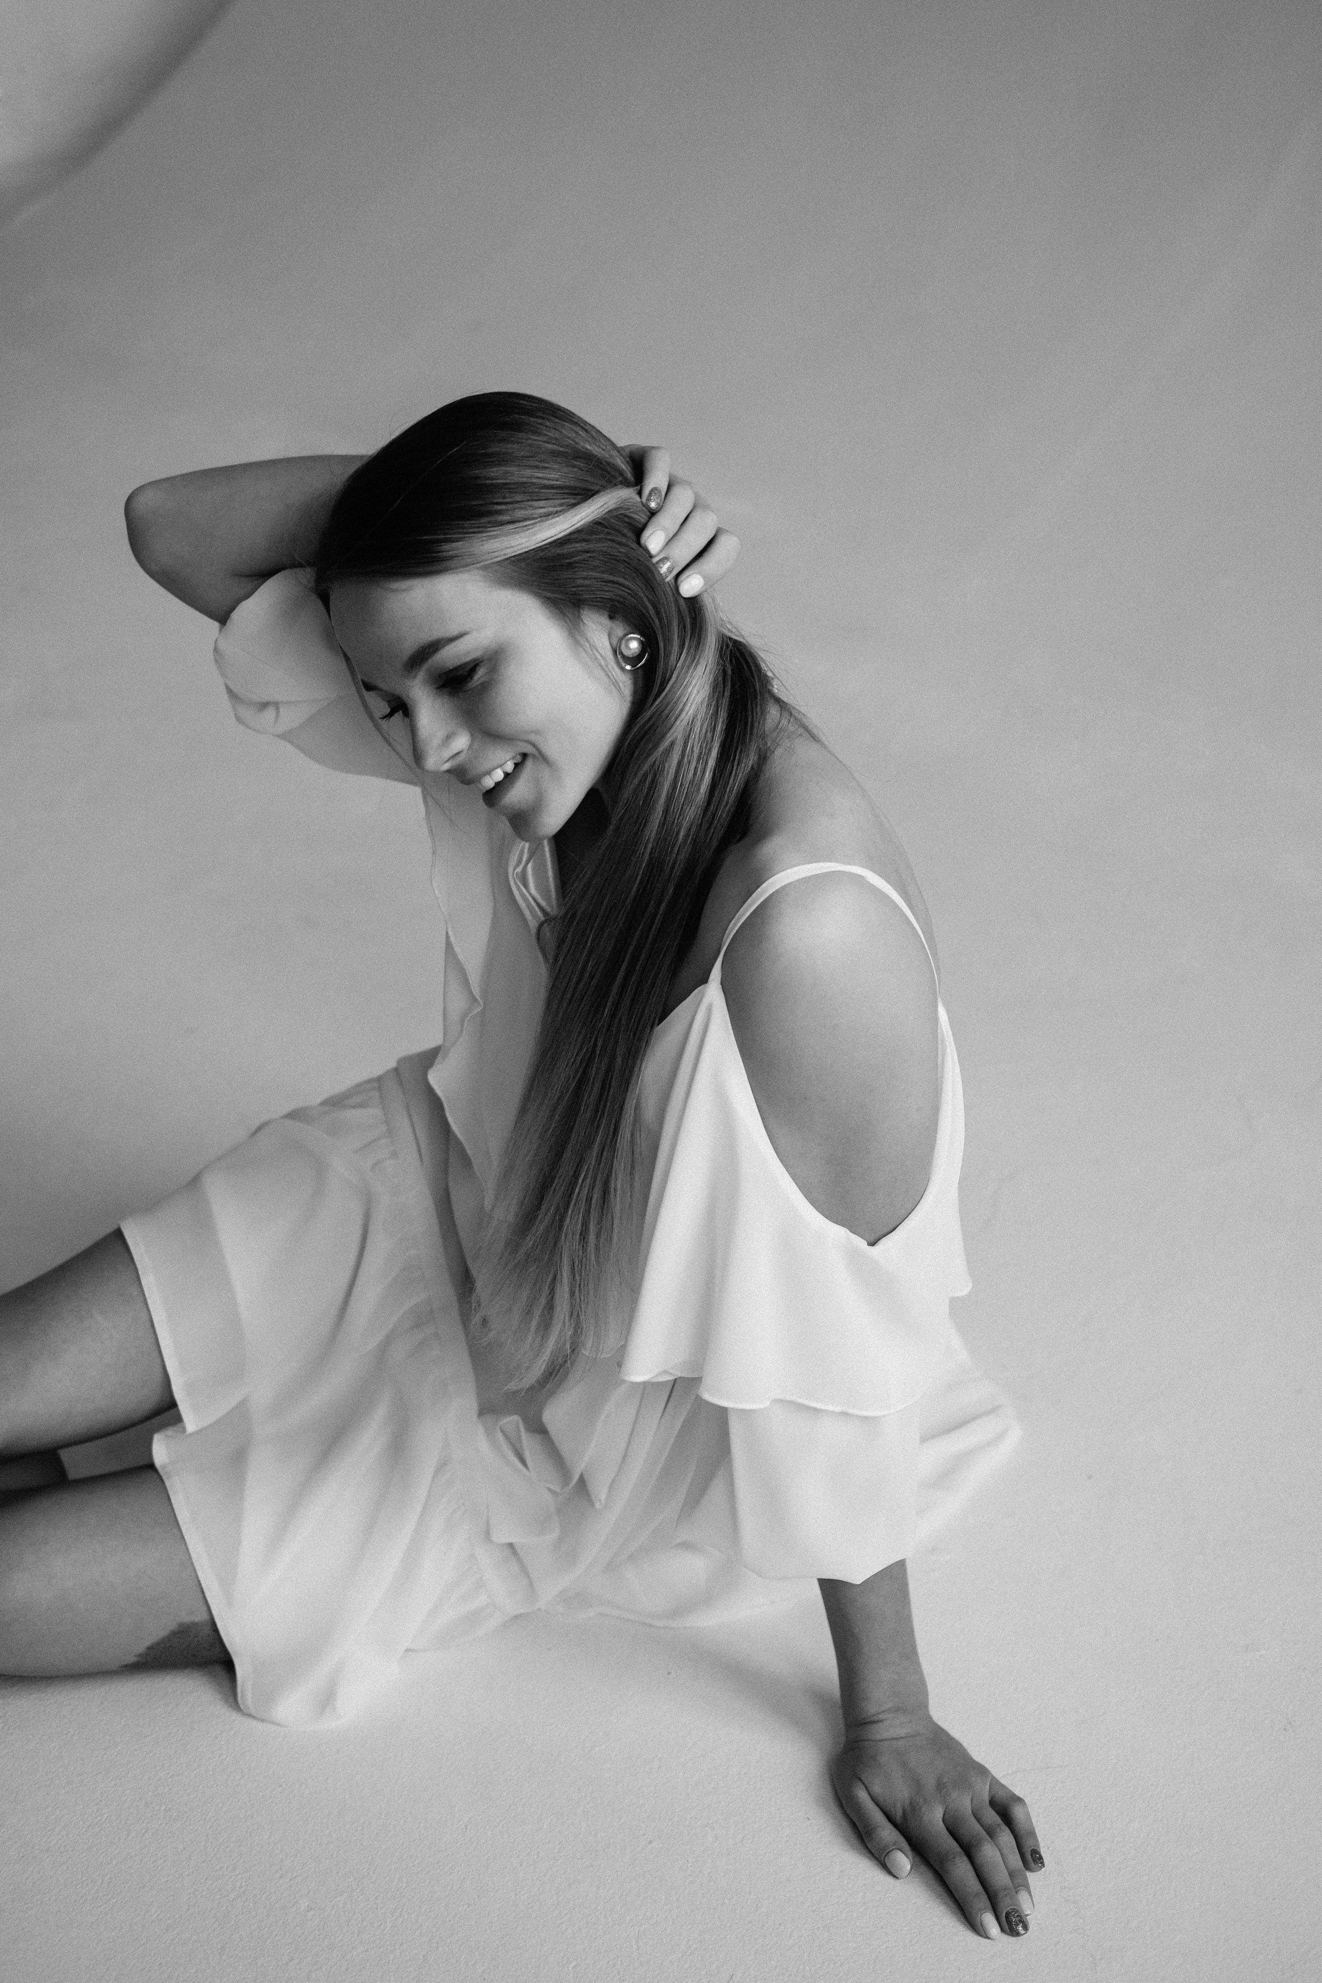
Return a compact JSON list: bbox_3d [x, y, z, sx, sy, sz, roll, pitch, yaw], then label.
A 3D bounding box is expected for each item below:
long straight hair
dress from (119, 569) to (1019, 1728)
[{"bbox_3d":[-0.036,-0.064,1.653,0.270,0.520,0.230,-29,46,-32],"label":"long straight hair"},{"bbox_3d":[-0.030,0.095,1.707,0.560,0.620,0.480,-14,40,-17],"label":"dress"}]

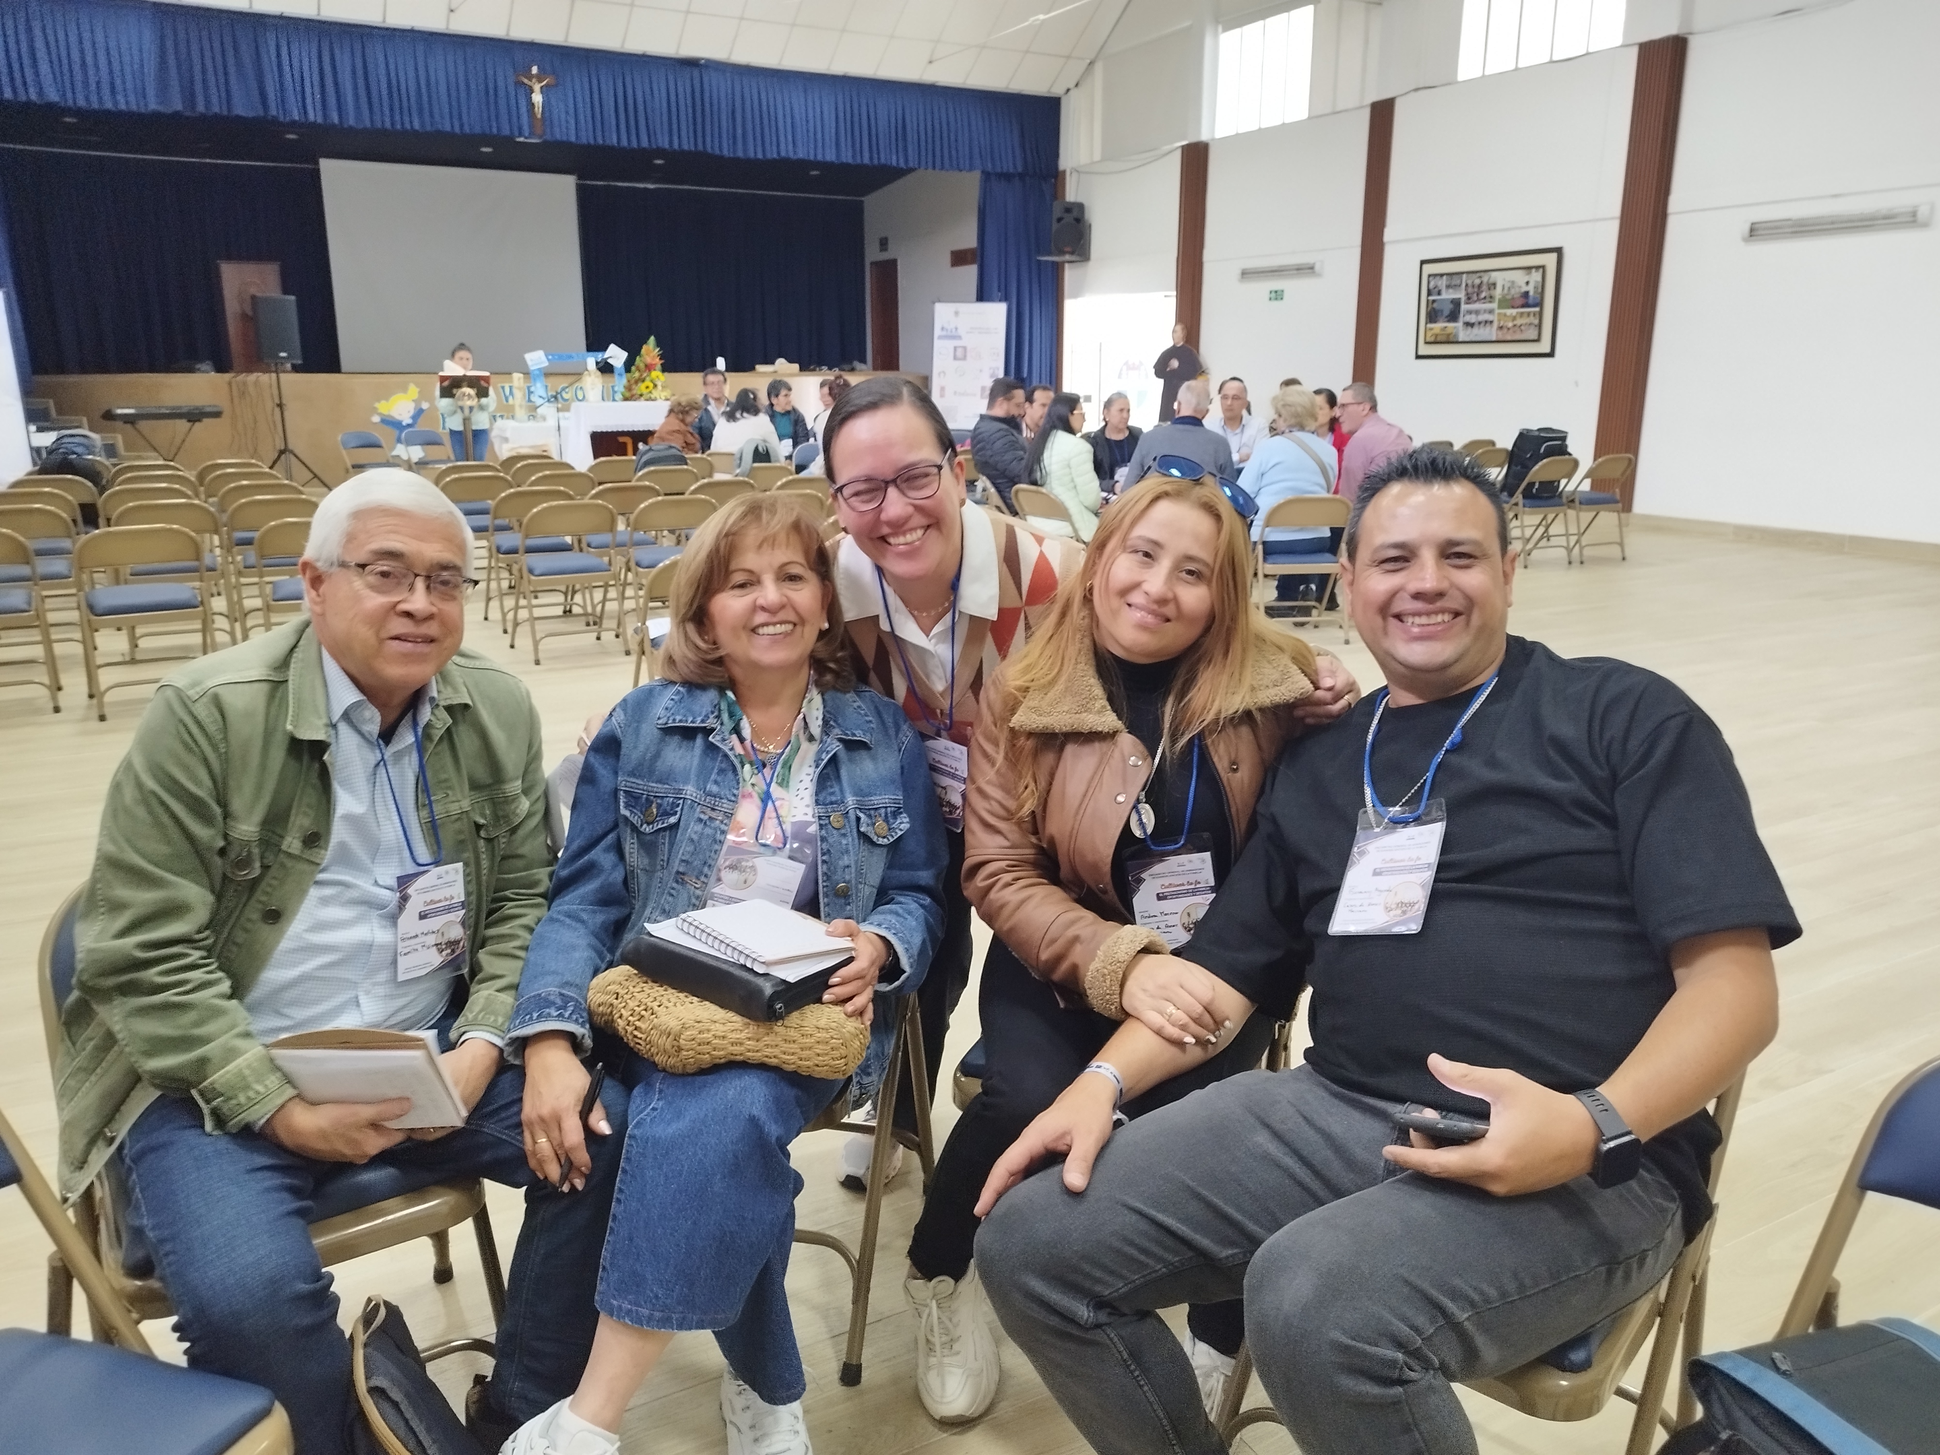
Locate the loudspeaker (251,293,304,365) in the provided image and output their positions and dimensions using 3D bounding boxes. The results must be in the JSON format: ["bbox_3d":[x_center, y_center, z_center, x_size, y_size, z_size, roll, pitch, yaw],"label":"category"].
[{"bbox_3d":[-7.160,-4.109,13.906,0.420,0.700,0.390,-11,18,-35],"label":"loudspeaker"}]

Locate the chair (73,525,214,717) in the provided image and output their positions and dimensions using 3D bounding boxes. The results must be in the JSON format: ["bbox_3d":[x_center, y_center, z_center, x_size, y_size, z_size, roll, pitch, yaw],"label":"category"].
[{"bbox_3d":[-3.403,-0.478,5.561,0.465,0.760,0.480,-10,18,-33],"label":"chair"}]

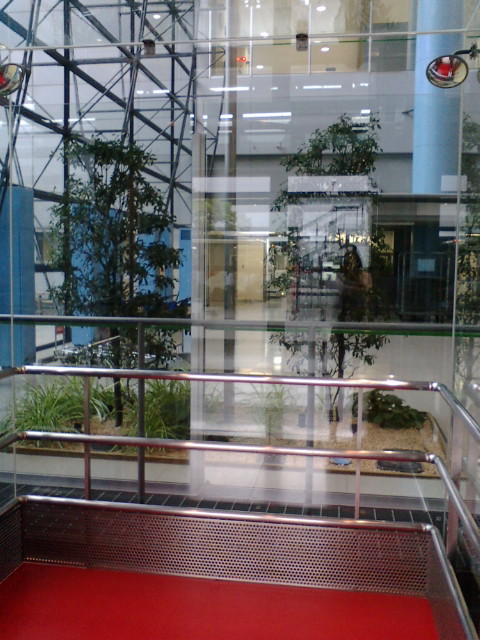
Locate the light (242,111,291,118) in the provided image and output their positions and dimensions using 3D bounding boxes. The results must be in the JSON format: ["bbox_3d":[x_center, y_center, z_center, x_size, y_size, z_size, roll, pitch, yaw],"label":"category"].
[{"bbox_3d":[0.634,-4.822,15.200,1.150,0.080,0.200,1,4,9],"label":"light"}]

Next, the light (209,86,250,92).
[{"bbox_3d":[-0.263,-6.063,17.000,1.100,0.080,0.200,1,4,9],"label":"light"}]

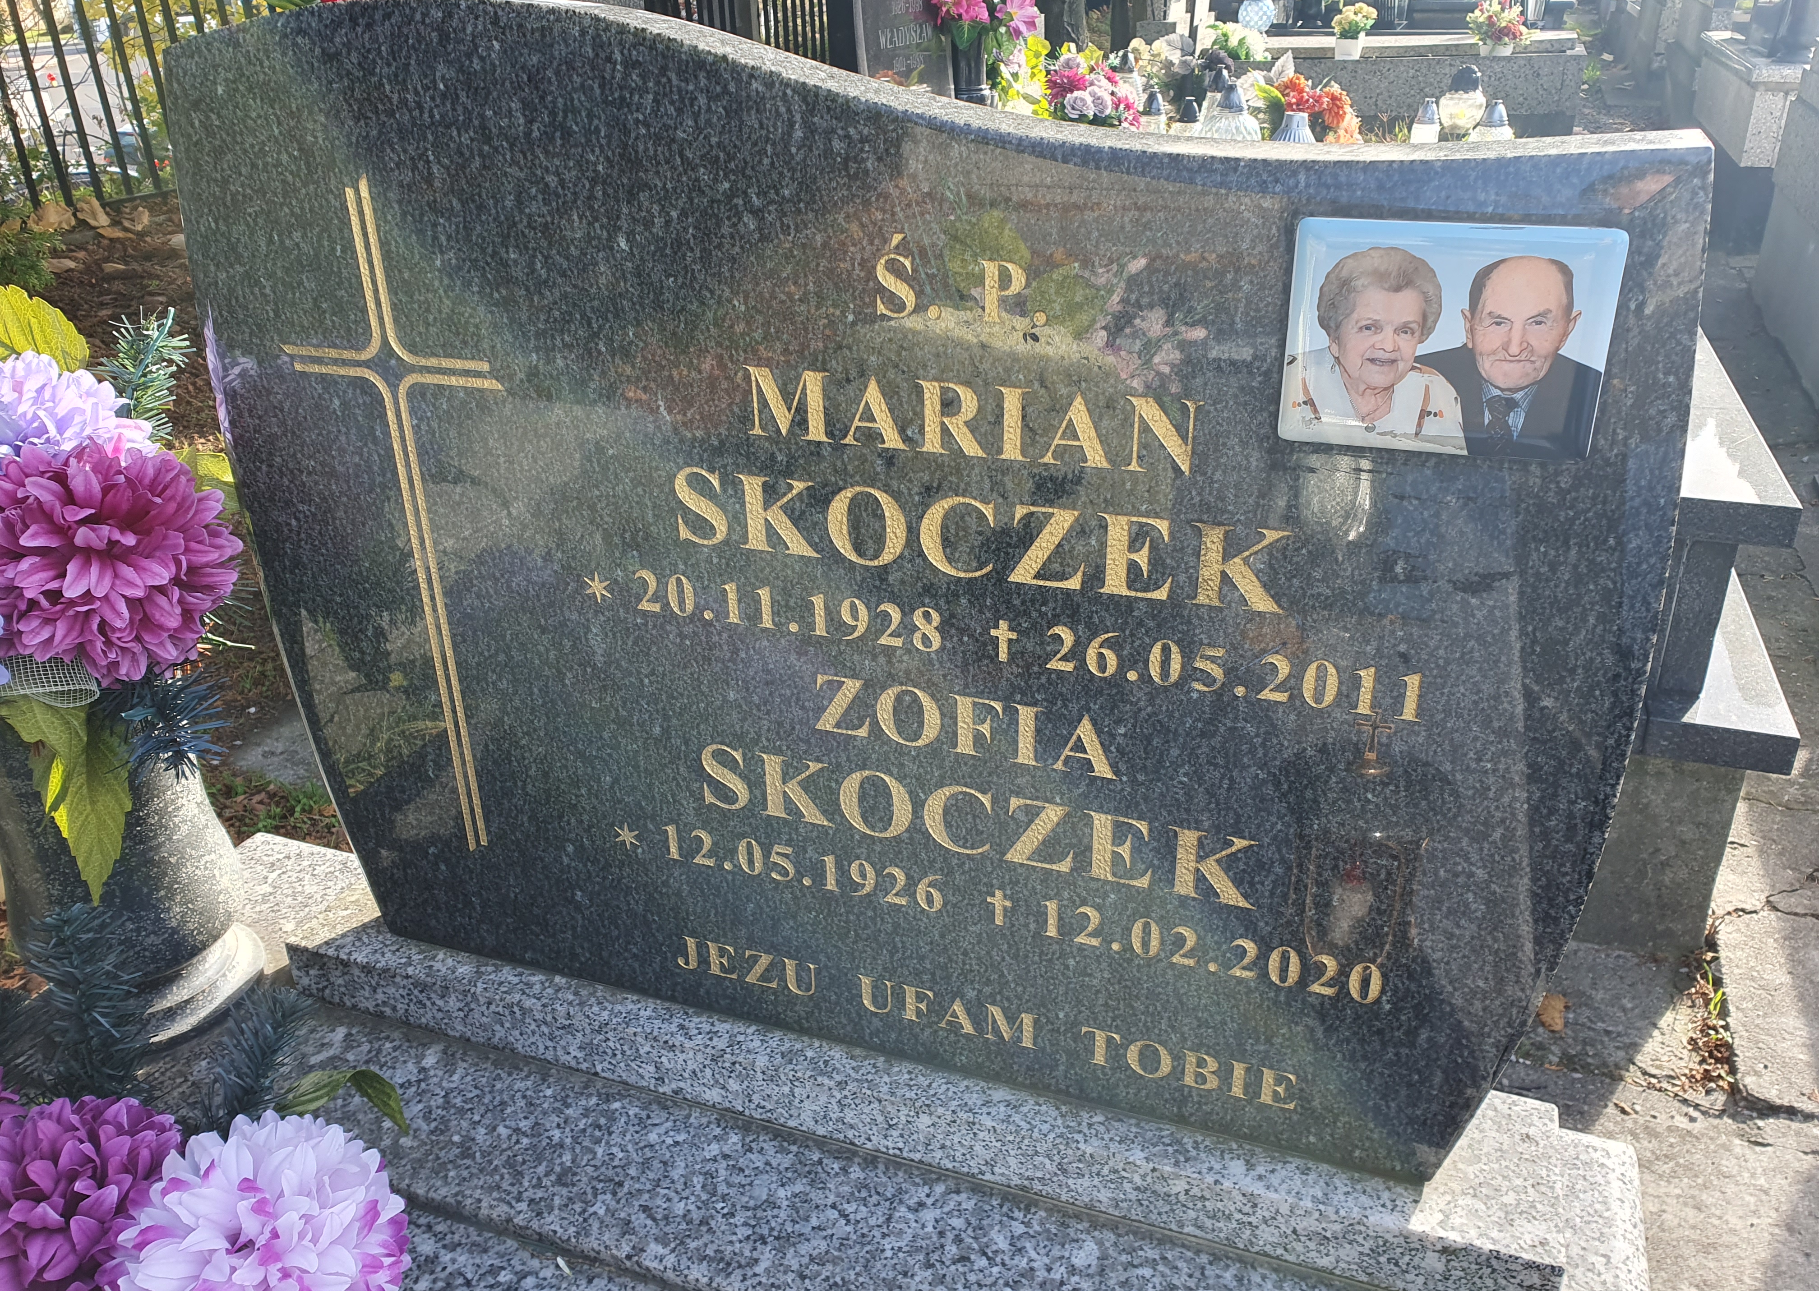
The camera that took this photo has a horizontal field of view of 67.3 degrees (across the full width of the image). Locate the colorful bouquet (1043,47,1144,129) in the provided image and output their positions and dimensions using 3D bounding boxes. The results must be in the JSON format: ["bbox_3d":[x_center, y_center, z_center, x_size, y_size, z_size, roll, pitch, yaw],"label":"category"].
[{"bbox_3d":[0.505,-1.519,3.750,0.265,0.240,0.230,8,29,19],"label":"colorful bouquet"}]

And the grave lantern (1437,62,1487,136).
[{"bbox_3d":[1.679,-1.655,4.150,0.145,0.215,0.145,8,29,19],"label":"grave lantern"}]

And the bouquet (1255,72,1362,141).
[{"bbox_3d":[1.157,-1.547,3.950,0.290,0.215,0.240,8,29,19],"label":"bouquet"}]

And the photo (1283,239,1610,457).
[{"bbox_3d":[0.263,-0.150,0.675,0.150,0.111,0.013,8,26,19],"label":"photo"}]

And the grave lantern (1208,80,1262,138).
[{"bbox_3d":[0.899,-1.476,3.800,0.160,0.205,0.160,4,28,12],"label":"grave lantern"}]

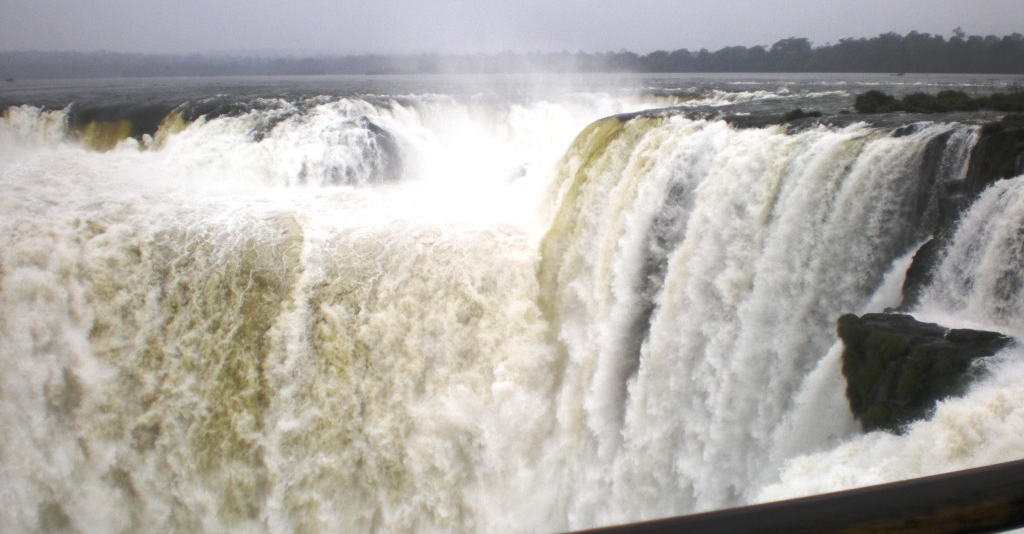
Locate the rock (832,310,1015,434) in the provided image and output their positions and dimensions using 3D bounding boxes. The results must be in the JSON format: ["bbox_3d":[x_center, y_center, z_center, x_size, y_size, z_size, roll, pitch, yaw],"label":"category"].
[{"bbox_3d":[20.400,5.200,56.000,7.800,4.800,5.500,5,11,27],"label":"rock"}]

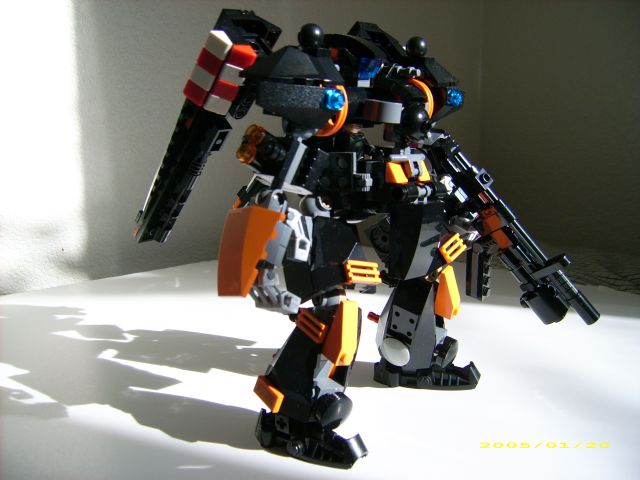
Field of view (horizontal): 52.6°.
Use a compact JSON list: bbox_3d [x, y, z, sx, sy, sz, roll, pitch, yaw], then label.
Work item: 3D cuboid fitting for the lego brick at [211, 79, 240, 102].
[{"bbox_3d":[-0.039,-0.062,0.265,0.008,0.007,0.008,-12,-31,-42],"label":"lego brick"}]

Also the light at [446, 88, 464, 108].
[{"bbox_3d":[0.060,-0.064,0.289,0.008,0.008,0.005,-7,12,-31],"label":"light"}]

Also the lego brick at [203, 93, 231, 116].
[{"bbox_3d":[-0.043,-0.057,0.270,0.008,0.007,0.008,-12,-31,-42],"label":"lego brick"}]

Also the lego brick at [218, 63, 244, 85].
[{"bbox_3d":[-0.035,-0.067,0.260,0.008,0.007,0.008,-12,-31,-42],"label":"lego brick"}]

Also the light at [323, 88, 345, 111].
[{"bbox_3d":[0.005,-0.054,0.251,0.008,0.008,0.005,-8,12,-34],"label":"light"}]

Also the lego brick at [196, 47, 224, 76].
[{"bbox_3d":[-0.044,-0.071,0.258,0.007,0.008,0.008,-12,-31,-42],"label":"lego brick"}]

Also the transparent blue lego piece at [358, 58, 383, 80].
[{"bbox_3d":[0.021,-0.073,0.275,0.009,0.008,0.008,-4,6,-45],"label":"transparent blue lego piece"}]

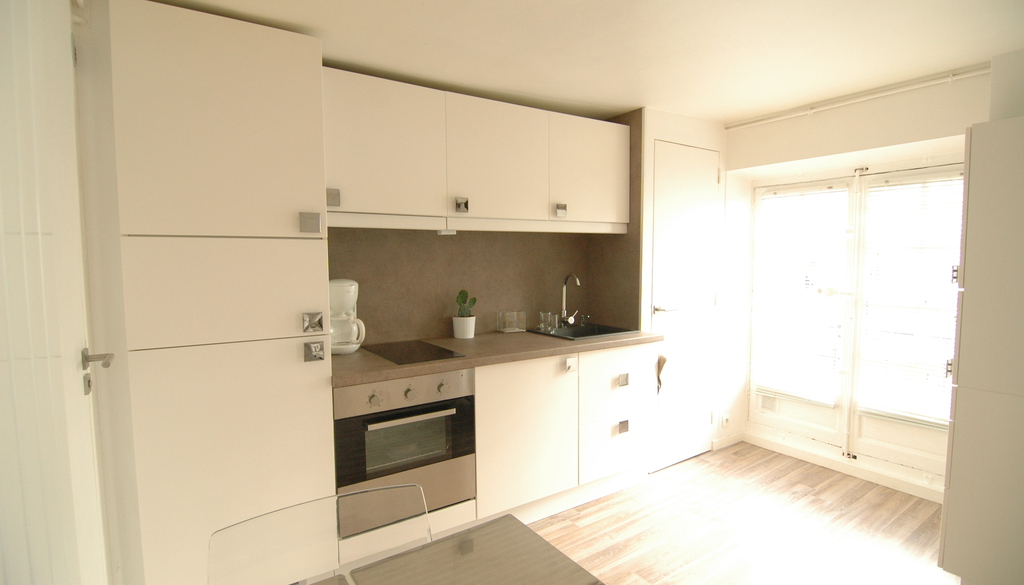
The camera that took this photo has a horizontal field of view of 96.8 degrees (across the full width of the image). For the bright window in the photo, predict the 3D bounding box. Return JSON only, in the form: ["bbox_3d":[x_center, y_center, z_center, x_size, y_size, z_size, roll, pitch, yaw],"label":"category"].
[{"bbox_3d":[2.099,0.038,2.828,0.100,1.500,1.160,-3,5,-38],"label":"bright window"}]

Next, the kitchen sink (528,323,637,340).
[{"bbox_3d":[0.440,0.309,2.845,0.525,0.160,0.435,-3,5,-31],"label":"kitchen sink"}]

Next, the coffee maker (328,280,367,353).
[{"bbox_3d":[-0.843,0.114,2.248,0.195,0.351,0.210,-4,5,-41],"label":"coffee maker"}]

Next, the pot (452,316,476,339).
[{"bbox_3d":[-0.277,0.197,2.636,0.128,0.125,0.128,0,4,0],"label":"pot"}]

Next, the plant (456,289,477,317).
[{"bbox_3d":[-0.265,0.065,2.635,0.112,0.155,0.075,-3,5,-31],"label":"plant"}]

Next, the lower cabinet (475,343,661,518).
[{"bbox_3d":[0.201,0.690,2.647,1.210,0.790,0.600,-3,5,-31],"label":"lower cabinet"}]

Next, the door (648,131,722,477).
[{"bbox_3d":[1.113,0.097,2.951,0.625,2.047,0.045,-3,5,-31],"label":"door"}]

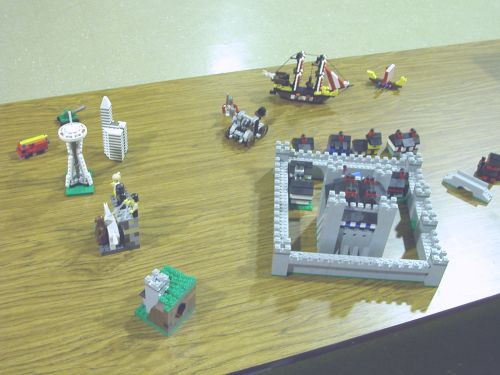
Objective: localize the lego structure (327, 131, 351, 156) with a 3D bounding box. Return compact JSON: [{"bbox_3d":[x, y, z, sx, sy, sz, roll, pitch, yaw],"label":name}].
[{"bbox_3d":[0.176,-0.086,1.237,0.047,0.055,0.043,4,42,-1],"label":"lego structure"}]

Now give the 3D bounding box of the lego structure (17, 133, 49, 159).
[{"bbox_3d":[-0.416,-0.077,1.186,0.054,0.030,0.019,-19,47,-24],"label":"lego structure"}]

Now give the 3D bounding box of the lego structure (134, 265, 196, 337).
[{"bbox_3d":[-0.124,0.158,0.915,0.066,0.079,0.064,28,47,24],"label":"lego structure"}]

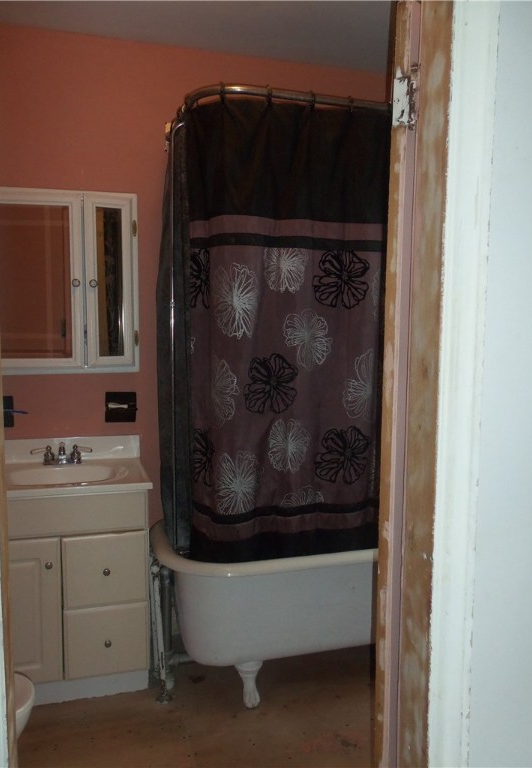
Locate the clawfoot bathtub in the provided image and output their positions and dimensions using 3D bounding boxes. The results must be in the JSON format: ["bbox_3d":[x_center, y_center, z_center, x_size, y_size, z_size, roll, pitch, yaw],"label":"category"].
[{"bbox_3d":[0.297,0.835,2.548,1.515,0.550,0.757,-1,5,-16],"label":"clawfoot bathtub"}]

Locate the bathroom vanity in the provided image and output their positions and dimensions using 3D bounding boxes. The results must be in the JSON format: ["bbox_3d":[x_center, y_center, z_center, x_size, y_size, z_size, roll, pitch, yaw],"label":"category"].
[{"bbox_3d":[-0.782,0.679,2.397,0.636,0.875,0.491,-1,5,-16],"label":"bathroom vanity"}]

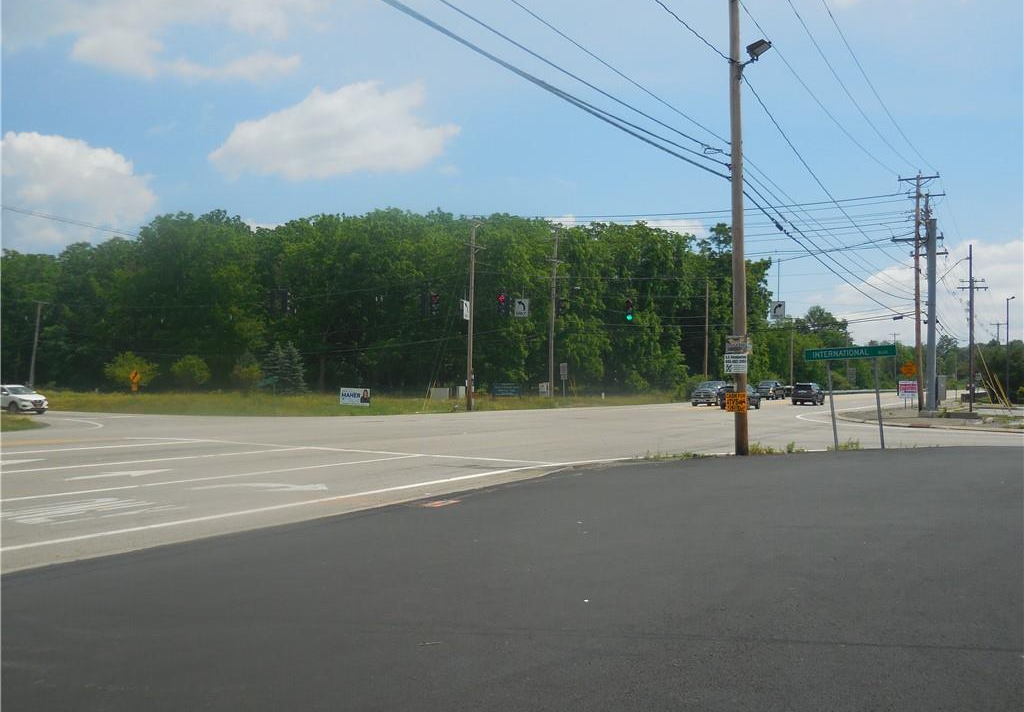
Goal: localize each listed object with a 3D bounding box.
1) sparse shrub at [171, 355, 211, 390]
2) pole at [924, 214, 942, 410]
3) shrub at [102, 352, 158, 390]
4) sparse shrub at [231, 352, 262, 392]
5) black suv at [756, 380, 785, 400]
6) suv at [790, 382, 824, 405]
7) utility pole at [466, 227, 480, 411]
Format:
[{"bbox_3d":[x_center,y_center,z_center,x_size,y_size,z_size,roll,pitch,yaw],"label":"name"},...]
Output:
[{"bbox_3d":[-31.238,1.703,95.000,3.900,3.800,3.800,0,-2,0],"label":"sparse shrub"},{"bbox_3d":[20.030,-1.953,46.500,0.440,9.200,0.440,0,-2,0],"label":"pole"},{"bbox_3d":[-36.980,1.508,95.000,5.300,4.100,5.000,0,-2,0],"label":"shrub"},{"bbox_3d":[-25.740,1.654,95.000,3.100,4.000,3.000,0,-2,0],"label":"sparse shrub"},{"bbox_3d":[26.286,3.478,99.000,2.000,1.900,5.200,-1,-2,27],"label":"black suv"},{"bbox_3d":[23.691,3.052,78.000,1.930,1.750,4.800,-1,-2,27],"label":"suv"},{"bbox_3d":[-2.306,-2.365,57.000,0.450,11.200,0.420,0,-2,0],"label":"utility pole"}]

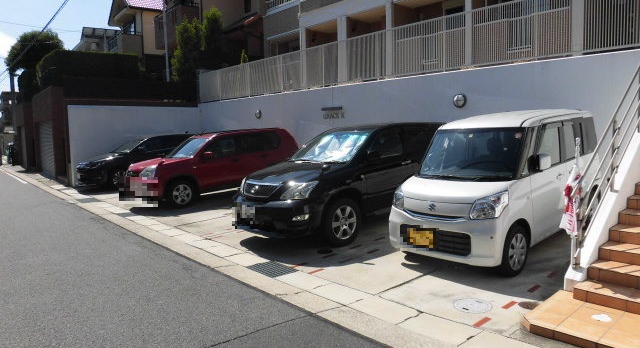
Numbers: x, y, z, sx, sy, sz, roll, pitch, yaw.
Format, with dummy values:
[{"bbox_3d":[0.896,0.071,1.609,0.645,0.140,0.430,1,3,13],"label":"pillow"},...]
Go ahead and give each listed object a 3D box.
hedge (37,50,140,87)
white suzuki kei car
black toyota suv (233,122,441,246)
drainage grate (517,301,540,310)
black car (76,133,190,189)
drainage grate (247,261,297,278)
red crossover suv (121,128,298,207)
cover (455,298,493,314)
[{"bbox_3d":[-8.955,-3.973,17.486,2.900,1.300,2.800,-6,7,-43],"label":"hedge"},{"bbox_3d":[2.382,0.063,5.769,3.395,1.735,1.475,-7,7,-42],"label":"white suzuki kei car"},{"bbox_3d":[0.795,-0.012,7.448,4.735,1.680,1.845,-6,7,-41],"label":"black toyota suv"},{"bbox_3d":[1.815,1.148,3.836,0.220,0.025,0.220,-6,7,-43],"label":"drainage grate"},{"bbox_3d":[-6.153,-0.541,15.607,1.835,1.690,4.720,3,7,40],"label":"black car"},{"bbox_3d":[-0.550,1.122,5.153,0.380,0.040,0.550,-6,7,-43],"label":"drainage grate"},{"bbox_3d":[-2.641,-0.237,11.060,1.785,1.690,4.590,3,7,44],"label":"red crossover suv"},{"bbox_3d":[1.336,1.166,3.863,0.360,0.030,0.360,-1,5,0],"label":"cover"}]

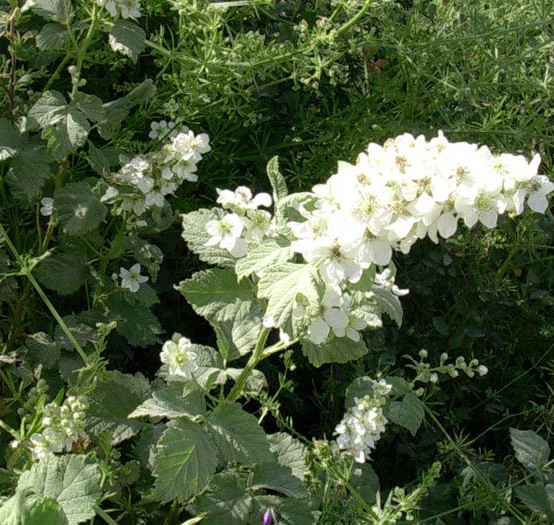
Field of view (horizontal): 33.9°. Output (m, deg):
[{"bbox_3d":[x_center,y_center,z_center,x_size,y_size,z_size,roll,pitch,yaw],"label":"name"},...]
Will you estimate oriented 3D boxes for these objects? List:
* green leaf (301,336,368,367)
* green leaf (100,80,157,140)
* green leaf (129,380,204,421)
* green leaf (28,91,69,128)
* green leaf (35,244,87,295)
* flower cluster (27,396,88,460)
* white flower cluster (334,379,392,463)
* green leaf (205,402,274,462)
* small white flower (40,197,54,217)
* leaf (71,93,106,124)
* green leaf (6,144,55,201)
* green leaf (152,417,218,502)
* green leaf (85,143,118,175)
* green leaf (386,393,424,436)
[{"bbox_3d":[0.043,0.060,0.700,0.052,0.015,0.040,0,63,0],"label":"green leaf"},{"bbox_3d":[-0.177,-0.182,1.080,0.067,0.054,0.045,0,28,0],"label":"green leaf"},{"bbox_3d":[-0.099,0.124,0.820,0.069,0.017,0.045,0,28,0],"label":"green leaf"},{"bbox_3d":[-0.252,-0.168,1.000,0.040,0.014,0.046,37,68,26],"label":"green leaf"},{"bbox_3d":[-0.232,0.007,0.980,0.054,0.012,0.061,13,64,7],"label":"green leaf"},{"bbox_3d":[-0.188,0.142,0.780,0.045,0.058,0.042,30,15,9],"label":"flower cluster"},{"bbox_3d":[0.089,0.165,0.950,0.060,0.073,0.050,0,28,0],"label":"white flower cluster"},{"bbox_3d":[-0.030,0.135,0.720,0.057,0.014,0.048,33,57,12],"label":"green leaf"},{"bbox_3d":[-0.266,-0.065,1.050,0.018,0.023,0.014,0,11,0],"label":"small white flower"},{"bbox_3d":[-0.217,-0.178,1.050,0.039,0.026,0.030,0,28,0],"label":"leaf"},{"bbox_3d":[-0.279,-0.102,1.030,0.057,0.053,0.035,0,28,0],"label":"green leaf"},{"bbox_3d":[-0.072,0.153,0.710,0.048,0.014,0.070,18,66,15],"label":"green leaf"},{"bbox_3d":[-0.196,-0.117,1.020,0.038,0.015,0.038,6,60,3],"label":"green leaf"},{"bbox_3d":[0.116,0.136,0.820,0.036,0.013,0.044,8,63,-2],"label":"green leaf"}]

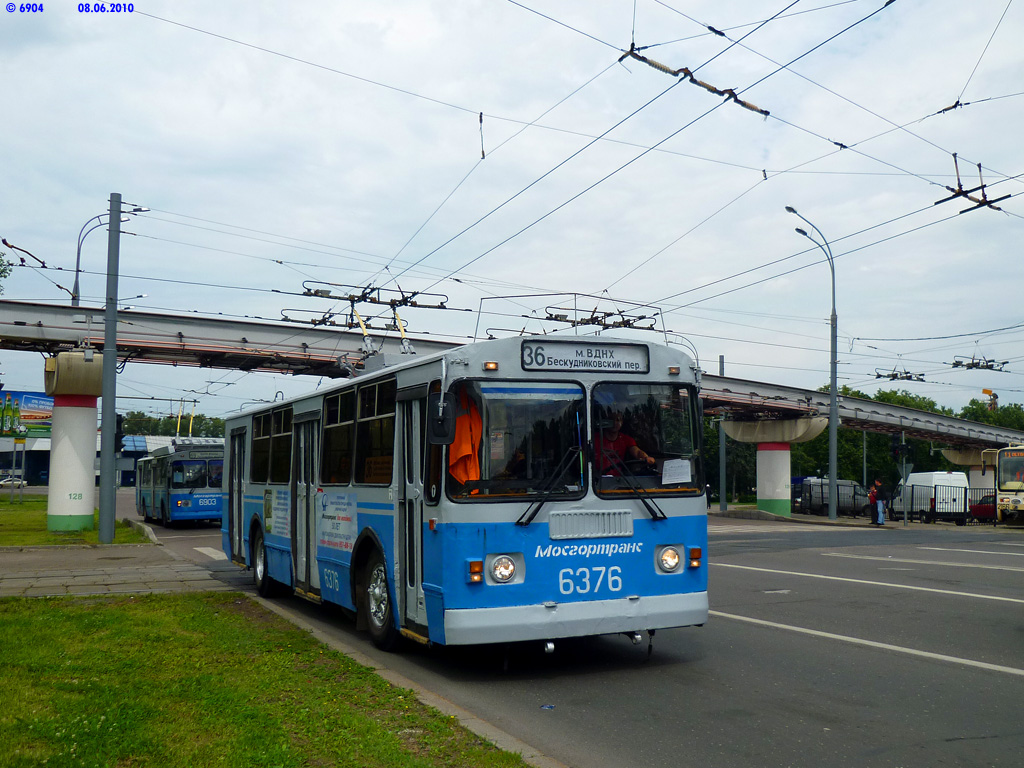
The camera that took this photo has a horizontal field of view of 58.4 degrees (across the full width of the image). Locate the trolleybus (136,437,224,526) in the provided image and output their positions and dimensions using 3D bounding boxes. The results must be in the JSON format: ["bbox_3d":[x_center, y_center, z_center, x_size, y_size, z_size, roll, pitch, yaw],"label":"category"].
[{"bbox_3d":[-13.777,4.196,38.726,2.500,3.200,11.900,3,-7,-27],"label":"trolleybus"}]

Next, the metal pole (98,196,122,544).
[{"bbox_3d":[-10.617,-0.506,24.300,0.330,9.320,0.330,3,-7,-32],"label":"metal pole"}]

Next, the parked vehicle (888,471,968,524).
[{"bbox_3d":[20.594,5.716,46.192,1.970,2.500,4.900,1,-6,-9],"label":"parked vehicle"}]

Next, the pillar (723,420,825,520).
[{"bbox_3d":[12.998,4.188,45.752,1.500,4.850,5.000,4,-7,-32],"label":"pillar"}]

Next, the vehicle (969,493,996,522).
[{"bbox_3d":[24.003,6.232,46.076,1.660,1.440,4.000,1,-6,-9],"label":"vehicle"}]

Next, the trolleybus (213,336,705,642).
[{"bbox_3d":[-1.908,1.589,13.331,2.530,3.150,11.950,3,-7,-26],"label":"trolleybus"}]

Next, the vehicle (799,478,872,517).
[{"bbox_3d":[19.113,6.521,52.883,4.800,2.050,1.920,1,-6,-8],"label":"vehicle"}]

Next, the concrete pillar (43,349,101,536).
[{"bbox_3d":[-14.190,1.976,29.786,1.550,5.450,4.500,4,-7,-32],"label":"concrete pillar"}]

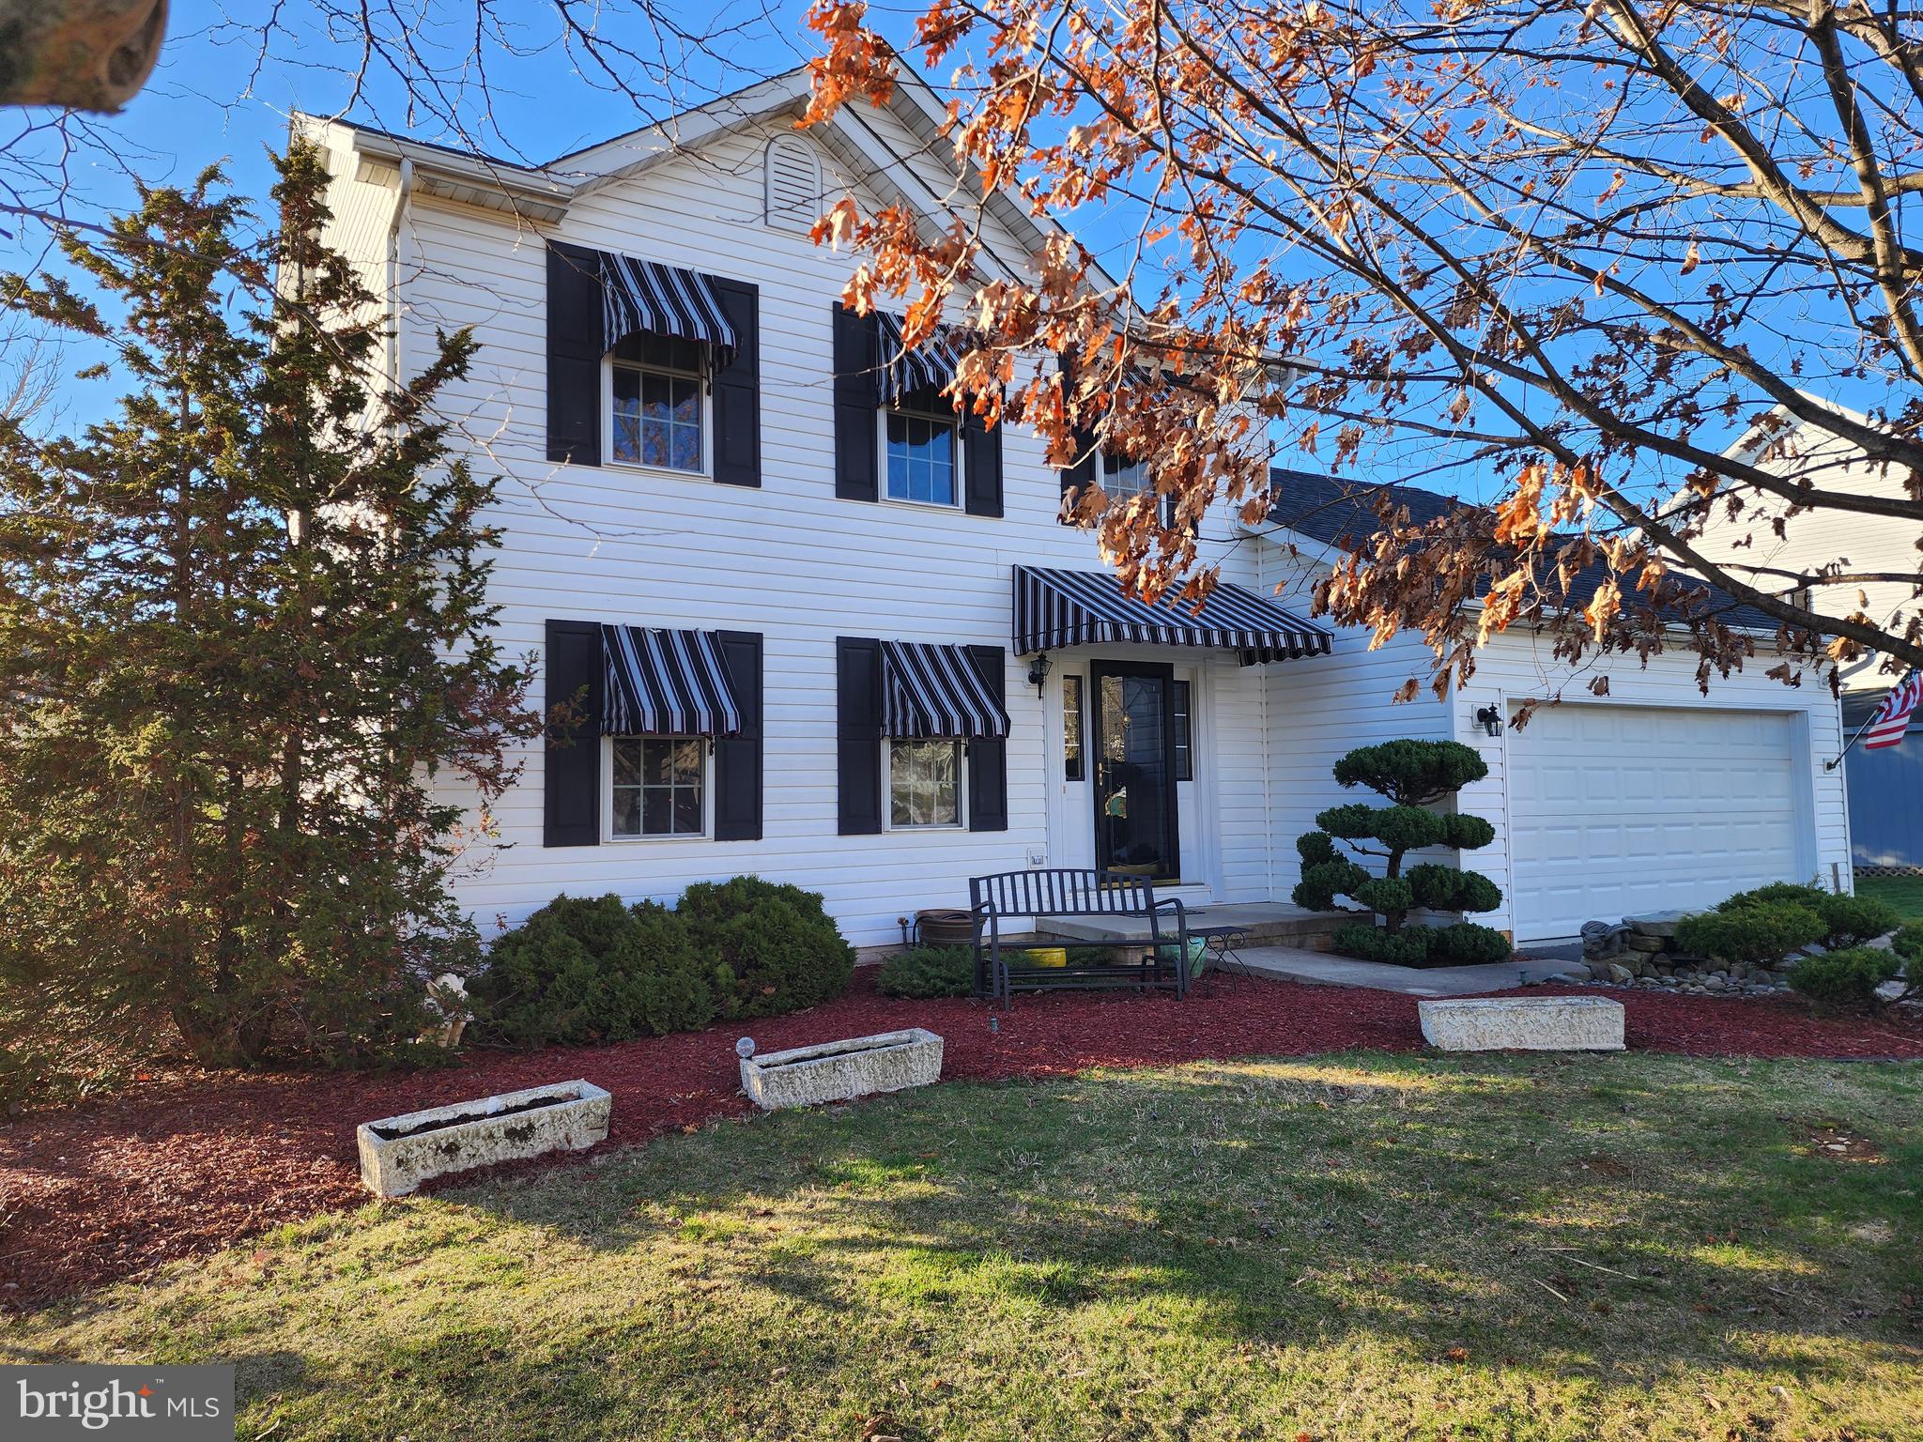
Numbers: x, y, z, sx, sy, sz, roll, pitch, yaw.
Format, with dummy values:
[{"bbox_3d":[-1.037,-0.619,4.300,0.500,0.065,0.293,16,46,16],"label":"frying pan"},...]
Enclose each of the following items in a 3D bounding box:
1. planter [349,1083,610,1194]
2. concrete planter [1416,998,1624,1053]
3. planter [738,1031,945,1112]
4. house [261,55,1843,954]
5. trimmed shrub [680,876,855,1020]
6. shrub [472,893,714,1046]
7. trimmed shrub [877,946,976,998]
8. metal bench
[{"bbox_3d":[-1.984,1.742,5.414,0.970,0.205,0.300,2,-5,-42],"label":"planter"},{"bbox_3d":[3.015,1.638,6.885,0.970,0.215,0.290,-1,-4,6],"label":"concrete planter"},{"bbox_3d":[-0.569,1.722,6.330,0.970,0.200,0.300,1,-4,-30],"label":"planter"},{"bbox_3d":[0.809,-1.698,14.545,14.700,7.780,10.600,1,-4,-32],"label":"house"},{"bbox_3d":[-1.272,1.443,8.433,1.180,0.880,1.120,-1,-4,0],"label":"trimmed shrub"},{"bbox_3d":[-2.295,1.482,7.992,1.420,0.880,1.300,1,-4,-32],"label":"shrub"},{"bbox_3d":[-0.202,1.728,8.940,0.800,0.320,0.720,1,-4,-32],"label":"trimmed shrub"},{"bbox_3d":[0.809,1.453,8.666,1.280,0.850,0.710,0,-4,-13],"label":"metal bench"}]

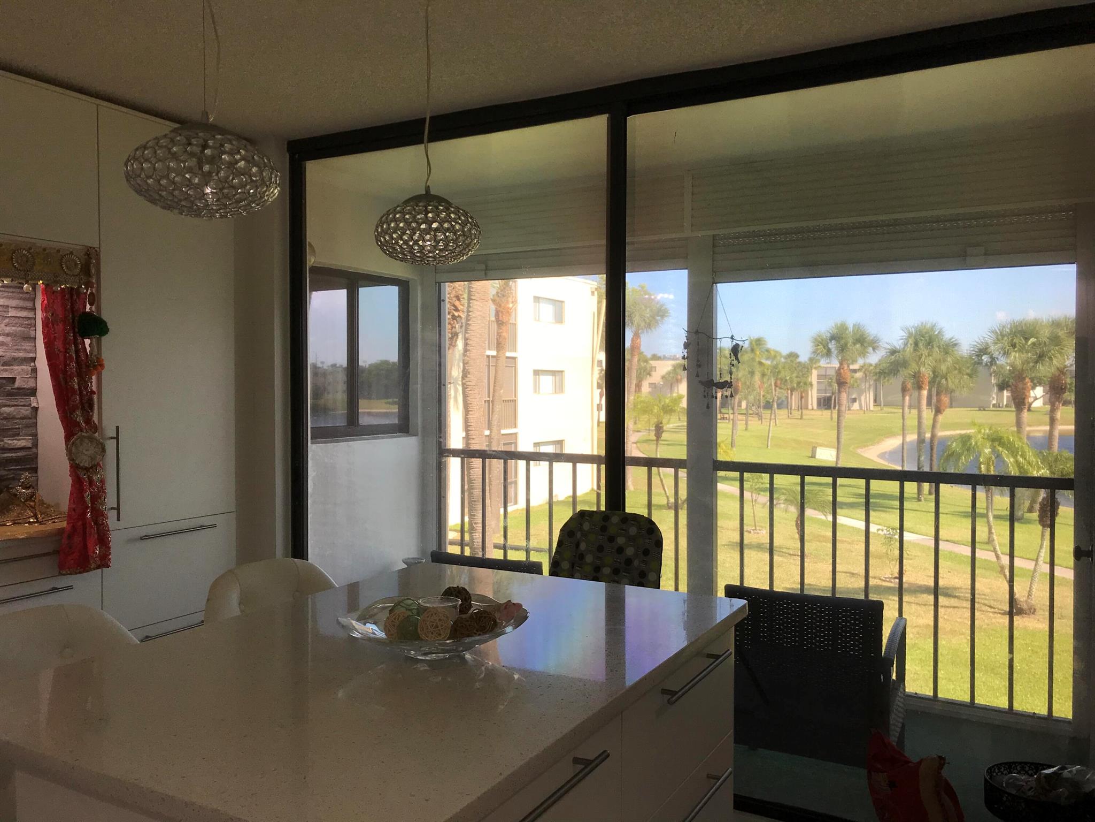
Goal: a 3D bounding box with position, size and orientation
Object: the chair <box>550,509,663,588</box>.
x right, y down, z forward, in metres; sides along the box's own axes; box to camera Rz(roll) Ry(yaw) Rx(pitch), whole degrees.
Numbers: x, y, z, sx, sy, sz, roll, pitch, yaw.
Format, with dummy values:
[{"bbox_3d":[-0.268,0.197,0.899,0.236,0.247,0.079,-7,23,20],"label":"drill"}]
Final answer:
[{"bbox_3d":[0.122,0.823,2.723,0.480,1.020,0.580,1,2,29],"label":"chair"}]

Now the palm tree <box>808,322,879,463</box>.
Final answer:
[{"bbox_3d":[13.022,-0.281,38.800,3.000,7.100,3.000,1,2,29],"label":"palm tree"}]

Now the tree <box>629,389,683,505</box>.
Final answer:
[{"bbox_3d":[3.934,1.393,31.700,2.050,4.050,2.050,0,2,0],"label":"tree"}]

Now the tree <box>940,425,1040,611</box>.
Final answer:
[{"bbox_3d":[8.697,2.109,17.400,1.950,3.600,1.950,1,2,29],"label":"tree"}]

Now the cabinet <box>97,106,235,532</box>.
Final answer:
[{"bbox_3d":[-1.724,-0.334,3.586,0.600,1.530,0.600,1,2,29],"label":"cabinet"}]

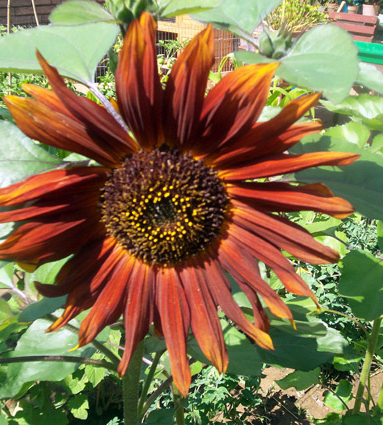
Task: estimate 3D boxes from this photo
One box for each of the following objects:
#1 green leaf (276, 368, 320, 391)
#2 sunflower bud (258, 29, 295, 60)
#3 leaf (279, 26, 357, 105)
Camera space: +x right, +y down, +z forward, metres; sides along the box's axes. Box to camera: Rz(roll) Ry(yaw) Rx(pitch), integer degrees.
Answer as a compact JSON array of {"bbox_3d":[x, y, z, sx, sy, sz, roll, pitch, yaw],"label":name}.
[{"bbox_3d":[0.217,0.339,1.200,0.084,0.020,0.046,-7,25,-16],"label":"green leaf"},{"bbox_3d":[0.079,-0.157,0.550,0.032,0.029,0.033,0,24,0],"label":"sunflower bud"},{"bbox_3d":[0.116,-0.138,0.540,0.073,0.025,0.073,25,54,20],"label":"leaf"}]

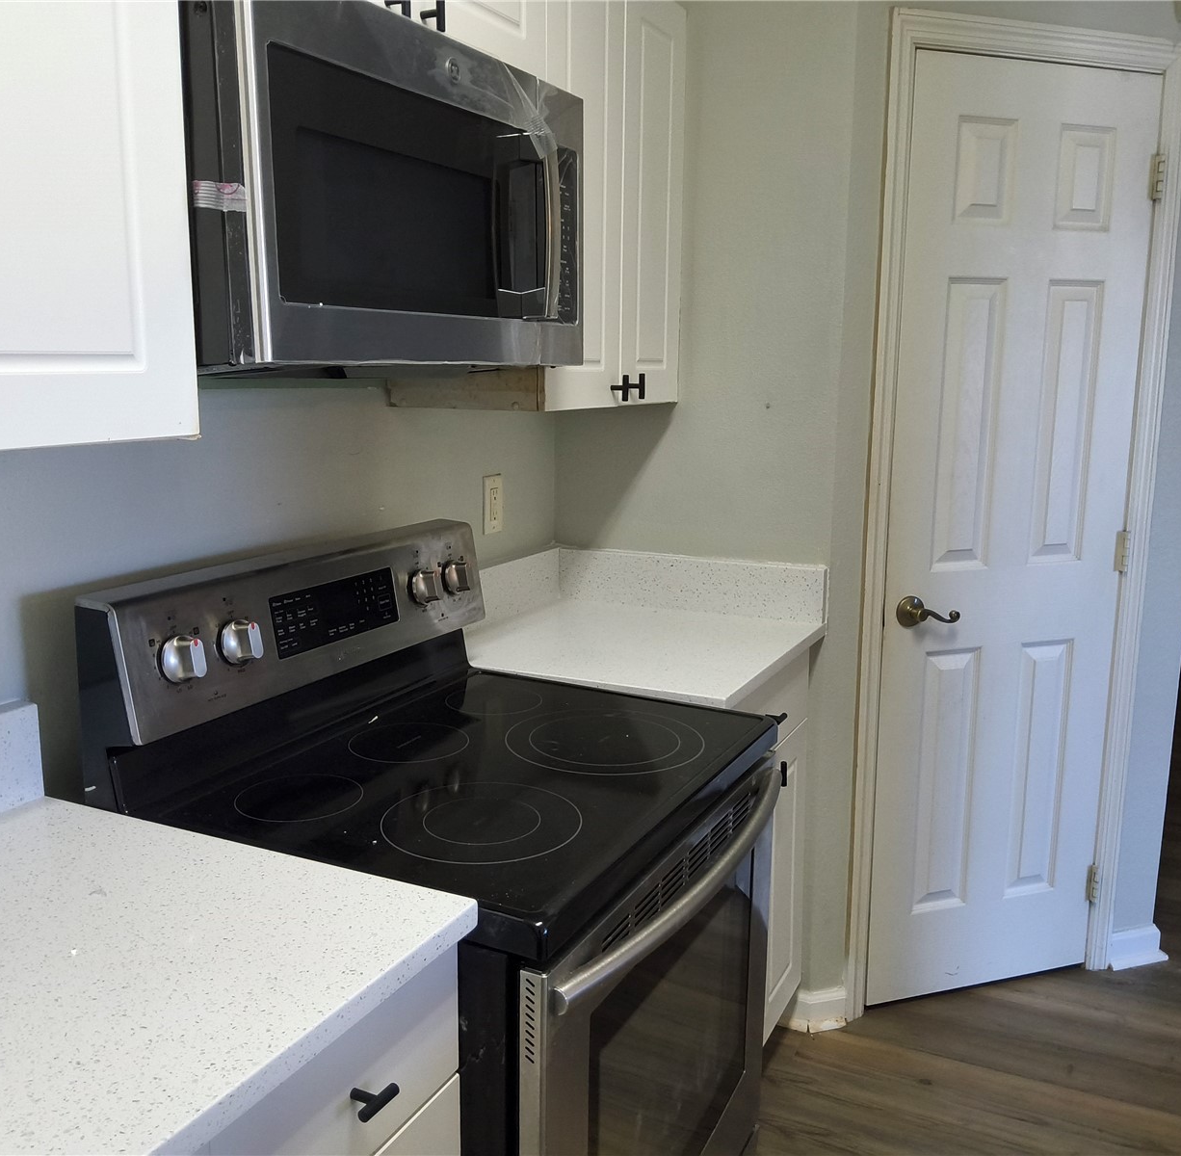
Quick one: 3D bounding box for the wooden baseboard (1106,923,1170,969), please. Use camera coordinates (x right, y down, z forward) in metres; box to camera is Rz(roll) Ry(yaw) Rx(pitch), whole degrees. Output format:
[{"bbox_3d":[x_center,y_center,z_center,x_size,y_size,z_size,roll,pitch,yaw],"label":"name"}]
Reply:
[{"bbox_3d":[1.346,0.901,2.736,0.172,0.096,0.030,-3,11,-17],"label":"wooden baseboard"}]

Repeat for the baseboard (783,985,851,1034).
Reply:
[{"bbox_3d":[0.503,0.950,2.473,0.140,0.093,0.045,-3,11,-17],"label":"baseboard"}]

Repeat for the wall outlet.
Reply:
[{"bbox_3d":[-0.196,-0.150,2.286,0.007,0.115,0.070,5,12,25],"label":"wall outlet"}]

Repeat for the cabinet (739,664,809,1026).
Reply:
[{"bbox_3d":[0.055,0.584,2.253,0.607,0.890,0.609,5,12,25],"label":"cabinet"}]

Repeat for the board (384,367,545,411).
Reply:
[{"bbox_3d":[-0.208,-0.321,1.881,0.303,0.078,0.018,5,12,25],"label":"board"}]

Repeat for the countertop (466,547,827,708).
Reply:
[{"bbox_3d":[0.068,0.074,2.152,0.632,0.147,0.609,5,12,25],"label":"countertop"}]

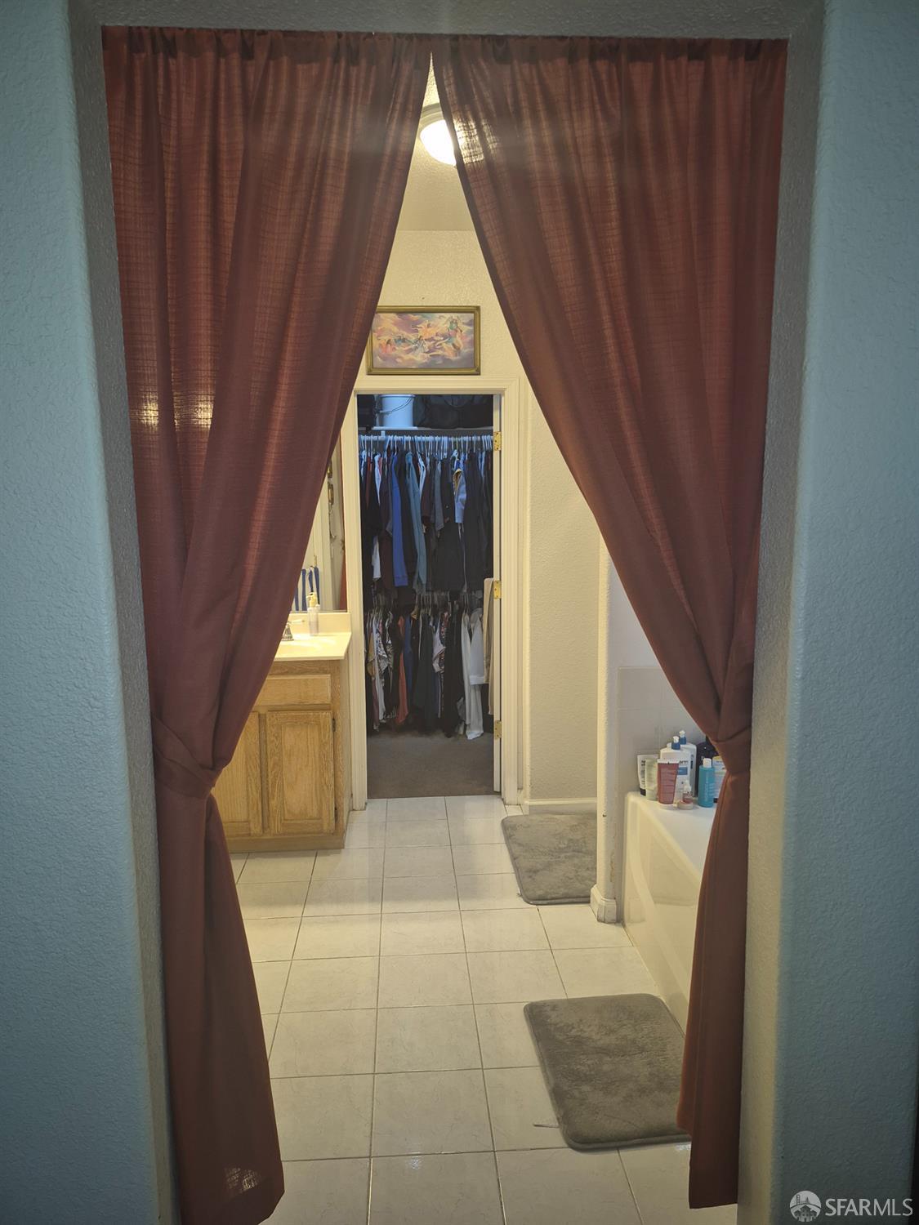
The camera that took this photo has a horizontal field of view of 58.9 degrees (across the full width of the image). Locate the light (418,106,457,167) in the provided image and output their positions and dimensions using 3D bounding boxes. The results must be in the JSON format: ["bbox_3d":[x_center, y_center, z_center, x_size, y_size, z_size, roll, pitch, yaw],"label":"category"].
[{"bbox_3d":[0.010,-1.624,2.816,0.335,0.112,0.335,-1,7,-4],"label":"light"}]

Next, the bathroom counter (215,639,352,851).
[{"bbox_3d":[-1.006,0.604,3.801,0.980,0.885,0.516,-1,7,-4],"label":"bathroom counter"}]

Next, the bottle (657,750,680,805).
[{"bbox_3d":[0.722,0.578,2.803,0.073,0.158,0.045,1,8,15],"label":"bottle"}]

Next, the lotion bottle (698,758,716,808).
[{"bbox_3d":[0.846,0.578,2.780,0.058,0.163,0.055,2,8,17],"label":"lotion bottle"}]

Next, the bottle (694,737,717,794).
[{"bbox_3d":[0.891,0.530,2.899,0.080,0.225,0.065,2,8,17],"label":"bottle"}]

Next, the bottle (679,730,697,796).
[{"bbox_3d":[0.790,0.531,2.881,0.094,0.230,0.060,1,7,10],"label":"bottle"}]

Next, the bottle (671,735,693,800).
[{"bbox_3d":[0.760,0.539,2.844,0.098,0.224,0.060,1,8,15],"label":"bottle"}]

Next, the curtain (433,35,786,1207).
[{"bbox_3d":[0.261,0.125,1.469,0.586,2.141,0.120,-1,7,-4],"label":"curtain"}]

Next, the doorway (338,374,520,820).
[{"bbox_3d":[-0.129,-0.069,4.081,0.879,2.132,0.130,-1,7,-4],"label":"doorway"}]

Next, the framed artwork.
[{"bbox_3d":[-0.170,-1.291,3.862,0.542,0.313,0.030,-1,7,-4],"label":"framed artwork"}]

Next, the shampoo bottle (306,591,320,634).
[{"bbox_3d":[-0.708,0.004,3.940,0.058,0.207,0.056,-1,7,0],"label":"shampoo bottle"}]

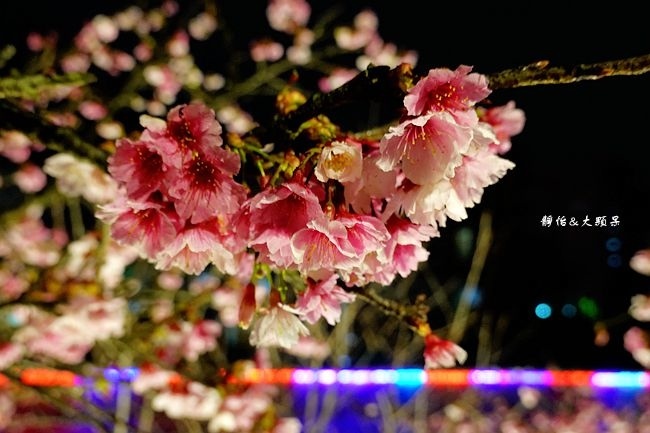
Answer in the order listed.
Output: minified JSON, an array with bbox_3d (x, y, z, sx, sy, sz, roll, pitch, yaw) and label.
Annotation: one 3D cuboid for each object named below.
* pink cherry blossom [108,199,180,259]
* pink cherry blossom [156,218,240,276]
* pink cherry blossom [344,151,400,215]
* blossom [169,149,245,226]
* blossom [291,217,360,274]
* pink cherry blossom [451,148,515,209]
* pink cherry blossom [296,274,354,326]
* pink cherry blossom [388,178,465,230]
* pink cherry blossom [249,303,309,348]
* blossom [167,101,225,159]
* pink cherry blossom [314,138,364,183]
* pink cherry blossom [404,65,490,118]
[{"bbox_3d":[-0.076,0.001,0.295,0.033,0.031,0.019,-2,30,11],"label":"pink cherry blossom"},{"bbox_3d":[-0.056,0.010,0.297,0.035,0.018,0.035,1,-37,-6],"label":"pink cherry blossom"},{"bbox_3d":[0.024,-0.019,0.312,0.030,0.022,0.030,-2,-29,17],"label":"pink cherry blossom"},{"bbox_3d":[-0.050,-0.015,0.287,0.033,0.033,0.020,0,14,-3],"label":"blossom"},{"bbox_3d":[0.000,0.008,0.290,0.030,0.030,0.018,0,37,0],"label":"blossom"},{"bbox_3d":[0.068,-0.023,0.315,0.035,0.021,0.035,-41,-12,2],"label":"pink cherry blossom"},{"bbox_3d":[-0.003,0.035,0.308,0.029,0.016,0.029,6,-48,-35],"label":"pink cherry blossom"},{"bbox_3d":[0.042,-0.011,0.305,0.037,0.017,0.037,8,-46,-45],"label":"pink cherry blossom"},{"bbox_3d":[-0.021,0.048,0.305,0.028,0.018,0.028,0,-22,0],"label":"pink cherry blossom"},{"bbox_3d":[-0.058,-0.037,0.297,0.027,0.027,0.016,1,6,-9],"label":"blossom"},{"bbox_3d":[0.007,-0.026,0.305,0.021,0.021,0.012,-1,6,6],"label":"pink cherry blossom"},{"bbox_3d":[0.050,-0.053,0.295,0.036,0.029,0.019,2,8,-15],"label":"pink cherry blossom"}]

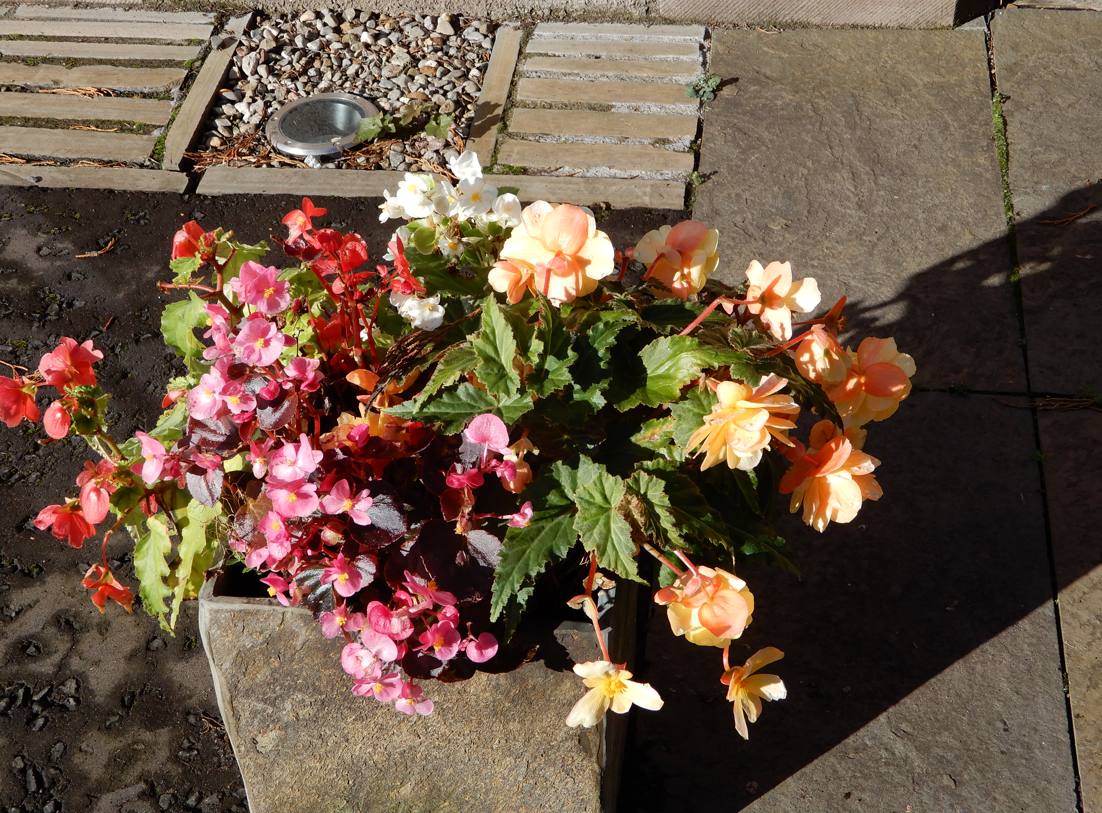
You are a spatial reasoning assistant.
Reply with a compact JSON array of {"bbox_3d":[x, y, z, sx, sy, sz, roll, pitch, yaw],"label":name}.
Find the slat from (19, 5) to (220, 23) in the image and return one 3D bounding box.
[{"bbox_3d":[-0.706,-0.621,2.581,0.336,0.030,0.035,4,46,7],"label":"slat"}]

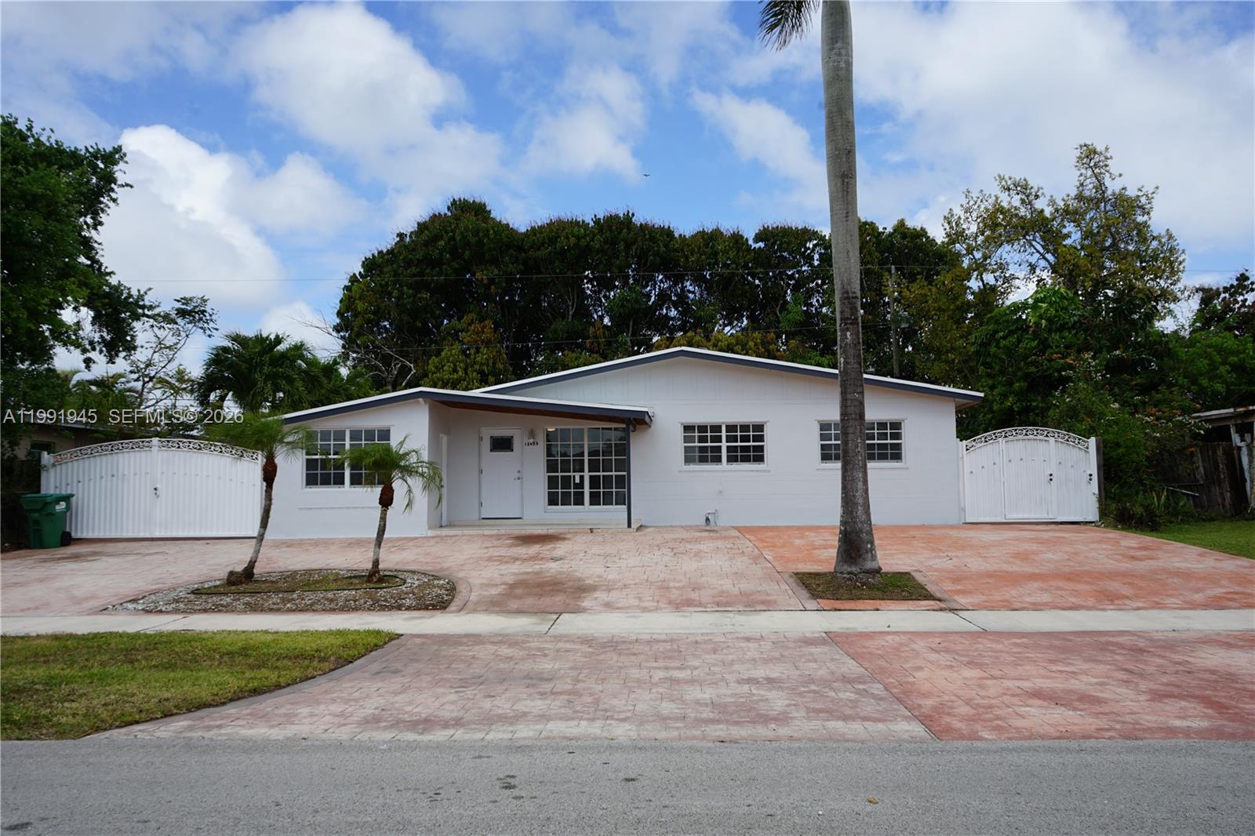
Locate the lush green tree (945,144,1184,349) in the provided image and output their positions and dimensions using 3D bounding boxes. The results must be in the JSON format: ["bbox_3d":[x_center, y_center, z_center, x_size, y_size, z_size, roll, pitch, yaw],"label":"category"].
[{"bbox_3d":[14.169,-3.009,31.313,7.721,11.882,7.200,-1,-4,0],"label":"lush green tree"}]

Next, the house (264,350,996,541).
[{"bbox_3d":[0.232,0.745,25.413,15.572,4.103,11.000,-1,-4,2],"label":"house"}]

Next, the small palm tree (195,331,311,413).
[{"bbox_3d":[-11.929,0.325,31.080,3.734,6.269,3.500,-1,-4,0],"label":"small palm tree"}]

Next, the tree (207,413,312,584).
[{"bbox_3d":[-5.429,1.185,14.407,1.549,2.524,1.500,-1,-4,0],"label":"tree"}]

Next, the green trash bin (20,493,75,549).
[{"bbox_3d":[-11.901,2.116,20.027,0.700,1.100,0.840,-2,-5,14],"label":"green trash bin"}]

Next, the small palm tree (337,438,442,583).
[{"bbox_3d":[-3.512,1.357,14.442,1.553,2.138,1.500,-1,-4,0],"label":"small palm tree"}]

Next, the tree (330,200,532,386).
[{"bbox_3d":[-8.765,-2.842,43.359,8.537,14.202,8.200,-1,-4,0],"label":"tree"}]

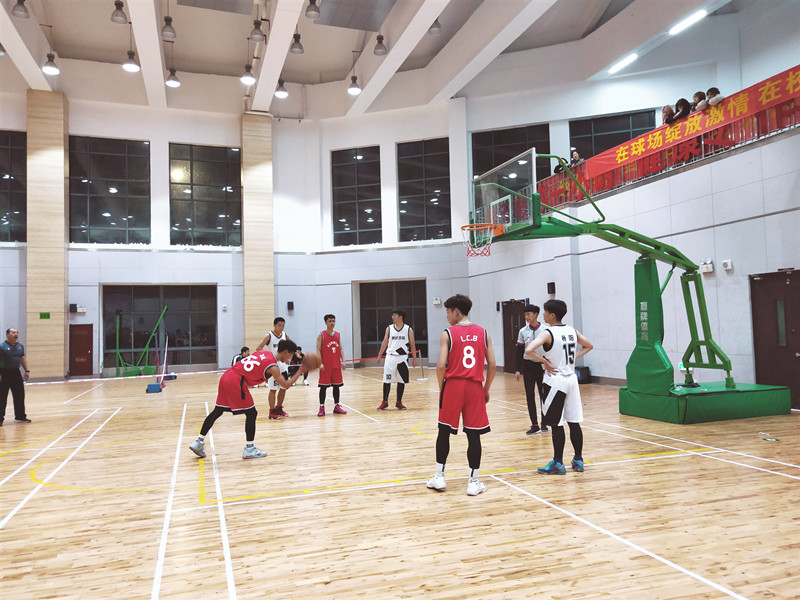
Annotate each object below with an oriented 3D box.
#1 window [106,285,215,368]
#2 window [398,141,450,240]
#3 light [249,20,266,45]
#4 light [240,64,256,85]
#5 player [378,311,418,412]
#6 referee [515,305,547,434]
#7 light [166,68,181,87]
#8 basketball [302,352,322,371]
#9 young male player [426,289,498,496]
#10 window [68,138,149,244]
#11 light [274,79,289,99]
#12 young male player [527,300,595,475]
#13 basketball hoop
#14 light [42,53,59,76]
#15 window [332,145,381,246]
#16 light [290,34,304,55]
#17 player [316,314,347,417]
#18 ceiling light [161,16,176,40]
[{"bbox_3d":[-9.908,1.081,24.016,4.340,3.350,0.150,0,-4,-18],"label":"window"},{"bbox_3d":[1.028,-4.607,24.268,2.220,4.220,0.150,-2,-4,16],"label":"window"},{"bbox_3d":[-4.728,-8.935,19.160,0.460,0.570,0.460,0,-4,-19],"label":"light"},{"bbox_3d":[-5.851,-8.728,22.235,0.460,0.570,0.460,0,-4,-19],"label":"light"},{"bbox_3d":[-0.048,1.133,11.000,0.740,1.880,0.360,-2,-3,5],"label":"player"},{"bbox_3d":[1.915,0.990,8.350,0.520,1.800,0.360,-3,-4,27],"label":"referee"},{"bbox_3d":[-8.789,-8.652,22.422,0.460,0.570,0.460,0,-4,-19],"label":"light"},{"bbox_3d":[-1.144,0.803,7.510,0.243,0.243,0.243,-1,-3,0],"label":"basketball"},{"bbox_3d":[0.565,0.883,5.400,0.590,1.790,0.420,-1,-3,-12],"label":"young male player"},{"bbox_3d":[-11.380,-4.263,22.649,3.000,4.180,0.150,0,-3,-16],"label":"window"},{"bbox_3d":[-4.368,-7.797,21.300,0.470,0.600,0.470,0,-3,-19],"label":"light"},{"bbox_3d":[1.636,0.872,6.012,0.730,1.760,0.400,1,-4,-28],"label":"young male player"},{"bbox_3d":[1.218,-0.911,8.850,0.540,0.480,0.460,0,-3,-19],"label":"basketball hoop"},{"bbox_3d":[-12.723,-8.644,21.100,0.460,0.570,0.460,0,-4,-19],"label":"light"},{"bbox_3d":[-1.828,-4.365,24.337,2.170,4.120,0.150,-2,-3,17],"label":"window"},{"bbox_3d":[-3.371,-8.435,19.000,0.470,0.600,0.470,0,-3,-19],"label":"light"},{"bbox_3d":[-1.291,1.180,10.697,0.550,1.820,0.380,0,-4,-24],"label":"player"},{"bbox_3d":[-7.547,-8.890,18.879,0.460,0.570,0.460,0,-4,-19],"label":"ceiling light"}]

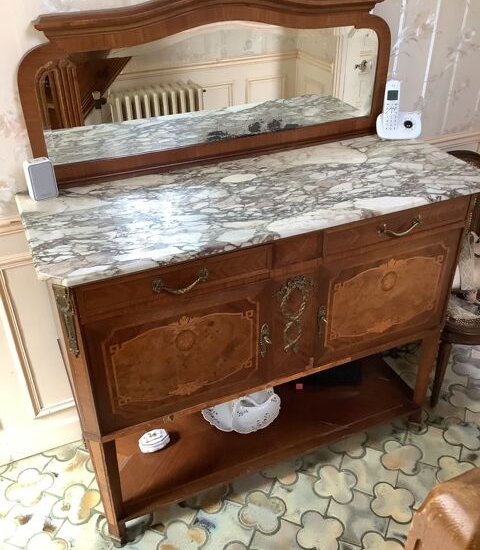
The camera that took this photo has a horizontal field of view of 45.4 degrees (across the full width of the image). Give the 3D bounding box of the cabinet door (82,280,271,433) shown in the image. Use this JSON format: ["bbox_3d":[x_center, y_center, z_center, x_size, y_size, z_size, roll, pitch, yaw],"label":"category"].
[{"bbox_3d":[-0.133,0.197,1.410,0.456,0.336,0.030,-14,35,-20],"label":"cabinet door"}]

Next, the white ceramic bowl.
[{"bbox_3d":[0.005,0.428,1.855,0.230,0.090,0.230,-14,35,-20],"label":"white ceramic bowl"}]

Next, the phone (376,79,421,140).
[{"bbox_3d":[0.489,-0.512,1.765,0.130,0.170,0.085,-3,32,-3],"label":"phone"}]

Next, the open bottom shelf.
[{"bbox_3d":[0.066,0.459,1.926,1.050,0.045,0.410,-14,35,-20],"label":"open bottom shelf"}]

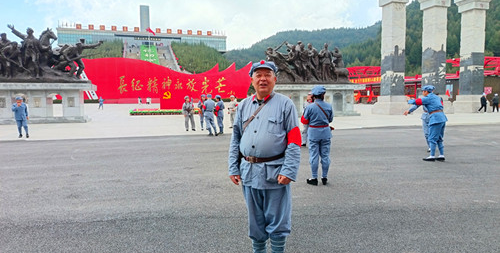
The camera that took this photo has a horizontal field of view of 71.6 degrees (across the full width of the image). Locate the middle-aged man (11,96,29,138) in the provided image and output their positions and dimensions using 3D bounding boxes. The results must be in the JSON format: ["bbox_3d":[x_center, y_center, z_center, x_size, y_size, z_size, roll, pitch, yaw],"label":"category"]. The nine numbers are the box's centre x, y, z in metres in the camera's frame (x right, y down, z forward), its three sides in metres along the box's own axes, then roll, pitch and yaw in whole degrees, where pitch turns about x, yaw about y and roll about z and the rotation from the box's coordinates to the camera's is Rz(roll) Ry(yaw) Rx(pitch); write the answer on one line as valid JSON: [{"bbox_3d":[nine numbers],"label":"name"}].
[{"bbox_3d":[-9.638,-0.395,14.482,0.580,1.685,0.420,-3,5,-25],"label":"middle-aged man"}]

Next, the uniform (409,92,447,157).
[{"bbox_3d":[4.027,-0.031,7.933,0.800,1.485,0.520,1,5,25],"label":"uniform"}]

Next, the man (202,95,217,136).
[{"bbox_3d":[-1.624,-0.458,14.401,0.560,1.736,0.450,-2,4,-12],"label":"man"}]

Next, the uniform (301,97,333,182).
[{"bbox_3d":[1.117,0.224,5.818,0.520,1.350,0.380,-1,4,-3],"label":"uniform"}]

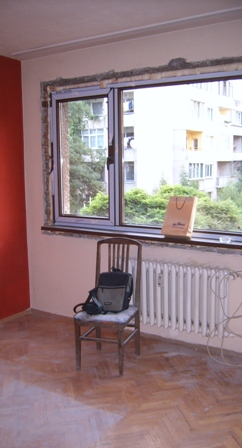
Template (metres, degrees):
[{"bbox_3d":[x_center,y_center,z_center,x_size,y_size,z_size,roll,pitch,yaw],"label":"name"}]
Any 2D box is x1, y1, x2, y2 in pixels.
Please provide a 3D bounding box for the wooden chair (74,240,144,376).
[{"bbox_3d":[-0.086,0.624,3.598,0.403,0.969,0.506,2,8,20],"label":"wooden chair"}]

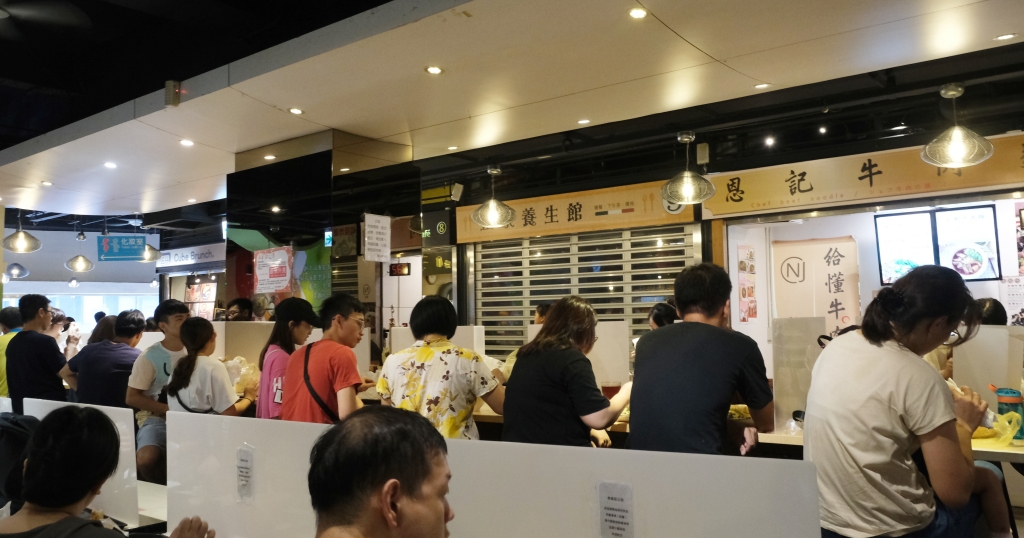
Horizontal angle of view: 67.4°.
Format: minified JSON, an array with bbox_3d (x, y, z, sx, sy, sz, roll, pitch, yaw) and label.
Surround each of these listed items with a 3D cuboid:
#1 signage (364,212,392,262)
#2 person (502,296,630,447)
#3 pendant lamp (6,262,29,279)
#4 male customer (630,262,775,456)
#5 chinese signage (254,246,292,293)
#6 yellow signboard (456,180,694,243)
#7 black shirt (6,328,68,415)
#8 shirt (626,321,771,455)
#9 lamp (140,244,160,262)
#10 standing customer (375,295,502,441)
[{"bbox_3d":[-0.857,-0.197,4.923,0.010,0.300,0.220,-4,-5,38],"label":"signage"},{"bbox_3d":[0.229,0.756,2.857,0.480,1.300,0.520,-4,-5,38],"label":"person"},{"bbox_3d":[-4.647,0.019,7.200,0.250,0.140,0.250,-4,-5,38],"label":"pendant lamp"},{"bbox_3d":[0.659,0.634,2.527,0.500,1.300,0.520,-3,-4,34],"label":"male customer"},{"bbox_3d":[-1.555,0.013,4.995,0.420,0.290,0.010,-4,-5,38],"label":"chinese signage"},{"bbox_3d":[0.530,-0.552,7.793,2.860,0.415,0.080,-4,-5,38],"label":"yellow signboard"},{"bbox_3d":[-3.407,0.734,5.500,0.440,0.620,0.300,-3,-4,34],"label":"black shirt"},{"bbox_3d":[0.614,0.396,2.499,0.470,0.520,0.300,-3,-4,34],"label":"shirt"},{"bbox_3d":[-3.181,-0.133,6.700,0.250,0.160,0.250,-4,-5,38],"label":"lamp"},{"bbox_3d":[-0.289,0.762,3.237,0.490,1.300,0.500,-3,-4,26],"label":"standing customer"}]

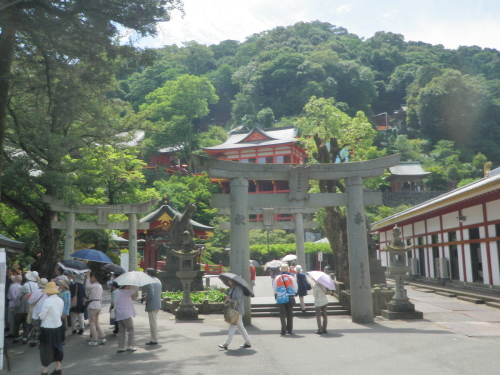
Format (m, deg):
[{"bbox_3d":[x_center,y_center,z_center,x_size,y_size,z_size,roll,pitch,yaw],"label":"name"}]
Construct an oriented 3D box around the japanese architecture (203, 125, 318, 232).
[{"bbox_3d":[1.878,-1.610,93.000,17.500,18.500,13.000,-4,-9,18],"label":"japanese architecture"}]

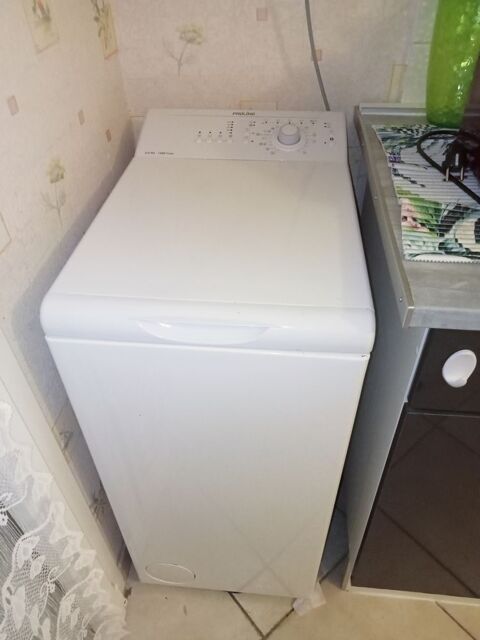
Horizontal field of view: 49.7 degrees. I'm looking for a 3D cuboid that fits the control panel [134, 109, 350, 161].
[{"bbox_3d":[0.005,-0.358,0.994,0.398,0.045,0.134,3,61,5],"label":"control panel"}]

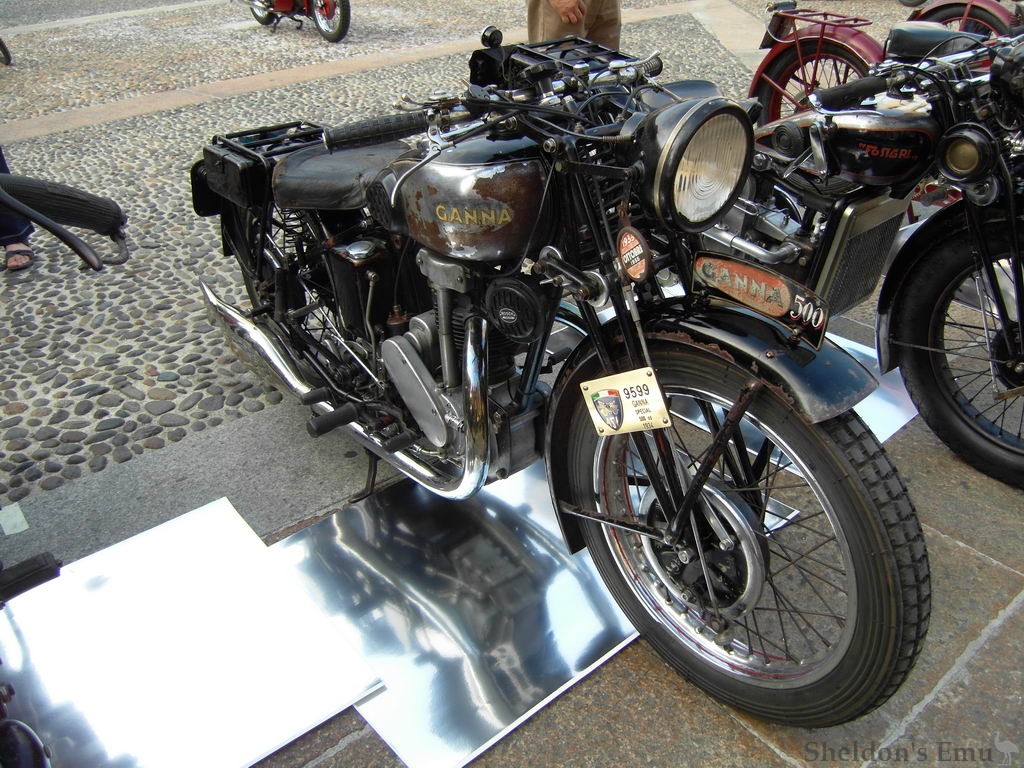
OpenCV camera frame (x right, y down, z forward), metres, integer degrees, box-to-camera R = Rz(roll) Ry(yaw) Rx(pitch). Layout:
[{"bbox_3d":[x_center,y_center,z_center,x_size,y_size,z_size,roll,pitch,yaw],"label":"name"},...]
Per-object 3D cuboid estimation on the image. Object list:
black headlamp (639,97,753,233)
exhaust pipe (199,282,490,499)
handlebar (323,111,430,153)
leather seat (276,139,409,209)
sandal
[{"bbox_3d":[0.233,-0.307,1.133,0.180,0.180,0.145,-22,41,-33],"label":"black headlamp"},{"bbox_3d":[-0.452,-0.135,1.839,0.165,0.440,1.225,-22,37,-33],"label":"exhaust pipe"},{"bbox_3d":[-0.192,-0.364,1.185,0.150,0.037,0.037,-14,32,-10],"label":"handlebar"},{"bbox_3d":[-0.346,-0.455,1.870,0.320,0.130,0.400,-22,37,-33],"label":"leather seat"},{"bbox_3d":[-1.931,-0.529,3.229,0.100,0.085,0.265,-12,32,-19],"label":"sandal"}]

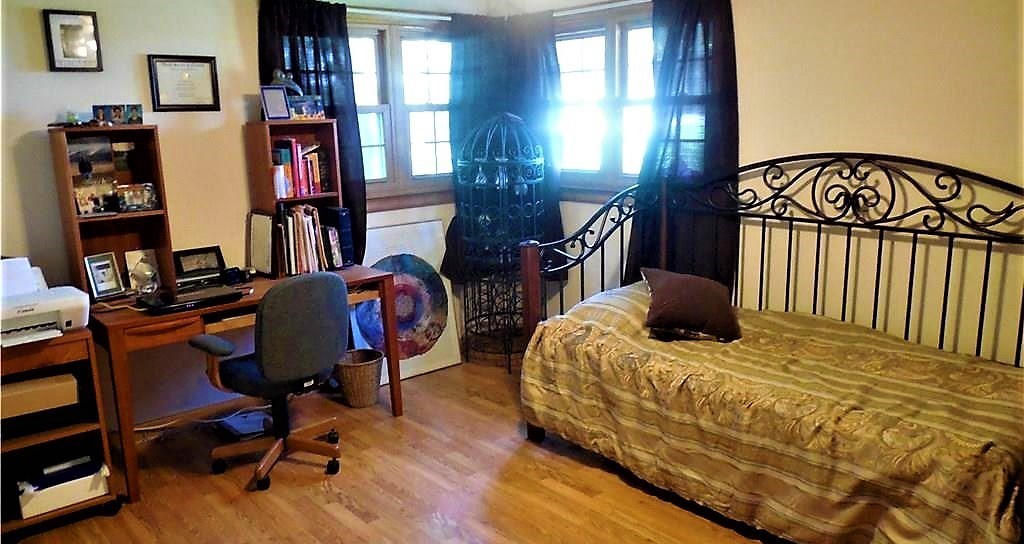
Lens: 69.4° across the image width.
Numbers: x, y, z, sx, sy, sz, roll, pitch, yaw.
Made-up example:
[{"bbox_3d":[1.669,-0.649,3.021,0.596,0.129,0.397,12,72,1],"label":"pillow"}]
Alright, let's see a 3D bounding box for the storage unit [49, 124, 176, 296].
[{"bbox_3d":[-1.768,-0.257,3.276,0.357,0.763,0.327,-11,16,-38],"label":"storage unit"}]

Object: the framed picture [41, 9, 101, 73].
[{"bbox_3d":[-1.914,-1.007,3.230,0.204,0.254,0.023,-11,16,-38],"label":"framed picture"}]

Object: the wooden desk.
[{"bbox_3d":[-1.275,0.432,3.598,1.297,0.745,0.654,-11,16,-38],"label":"wooden desk"}]

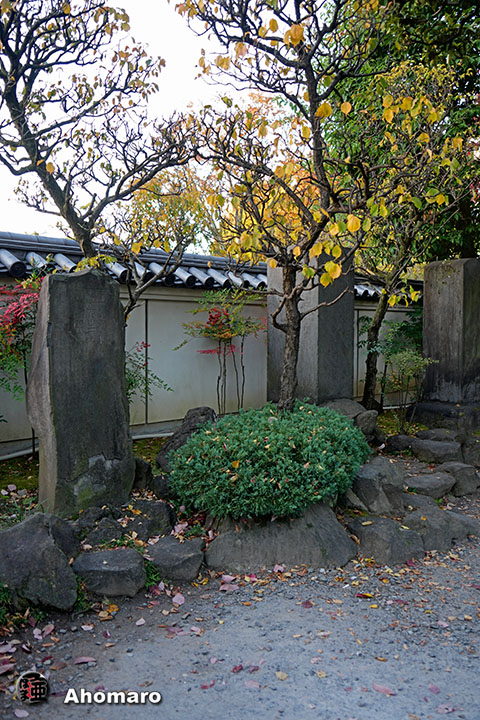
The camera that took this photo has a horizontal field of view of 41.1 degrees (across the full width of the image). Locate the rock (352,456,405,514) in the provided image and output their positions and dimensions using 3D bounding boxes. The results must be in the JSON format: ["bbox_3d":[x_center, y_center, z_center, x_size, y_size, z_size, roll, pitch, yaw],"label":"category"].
[{"bbox_3d":[1.027,0.947,4.773,0.401,0.300,0.480,0,1,7],"label":"rock"}]

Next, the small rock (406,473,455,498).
[{"bbox_3d":[1.652,1.071,5.550,0.390,0.150,0.340,-1,3,-12],"label":"small rock"}]

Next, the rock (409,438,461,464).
[{"bbox_3d":[2.022,0.945,6.611,0.530,0.210,0.380,0,2,10],"label":"rock"}]

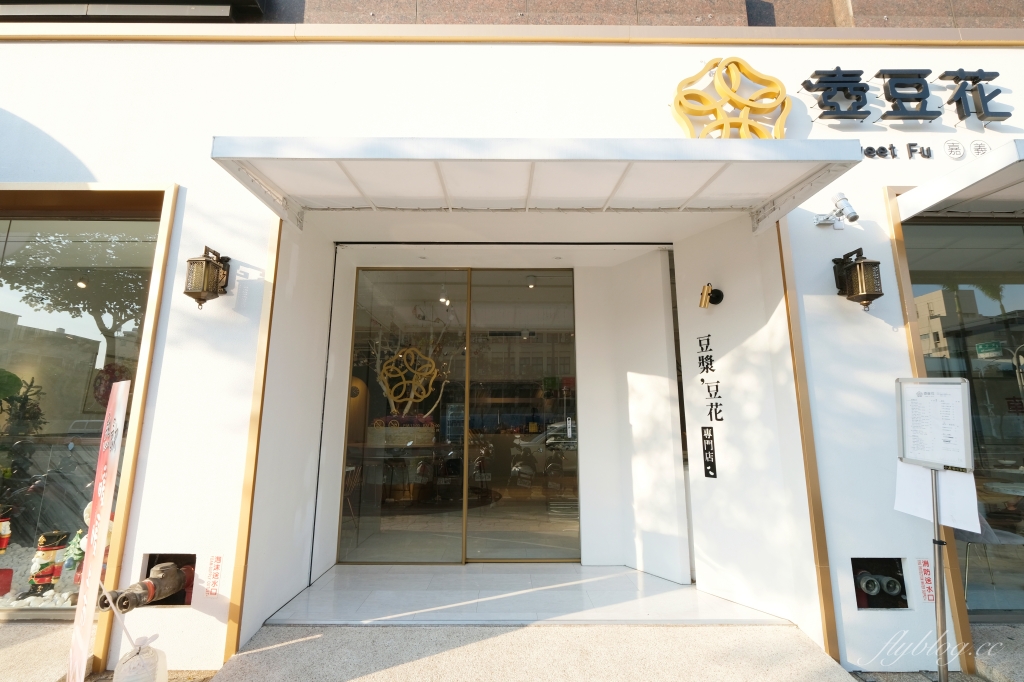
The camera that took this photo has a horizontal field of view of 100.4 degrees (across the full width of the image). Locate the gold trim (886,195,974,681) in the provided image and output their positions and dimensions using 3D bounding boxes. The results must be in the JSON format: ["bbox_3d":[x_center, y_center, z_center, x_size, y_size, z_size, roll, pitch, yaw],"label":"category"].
[{"bbox_3d":[2.590,0.408,2.678,0.058,2.970,0.055,0,-10,0],"label":"gold trim"}]

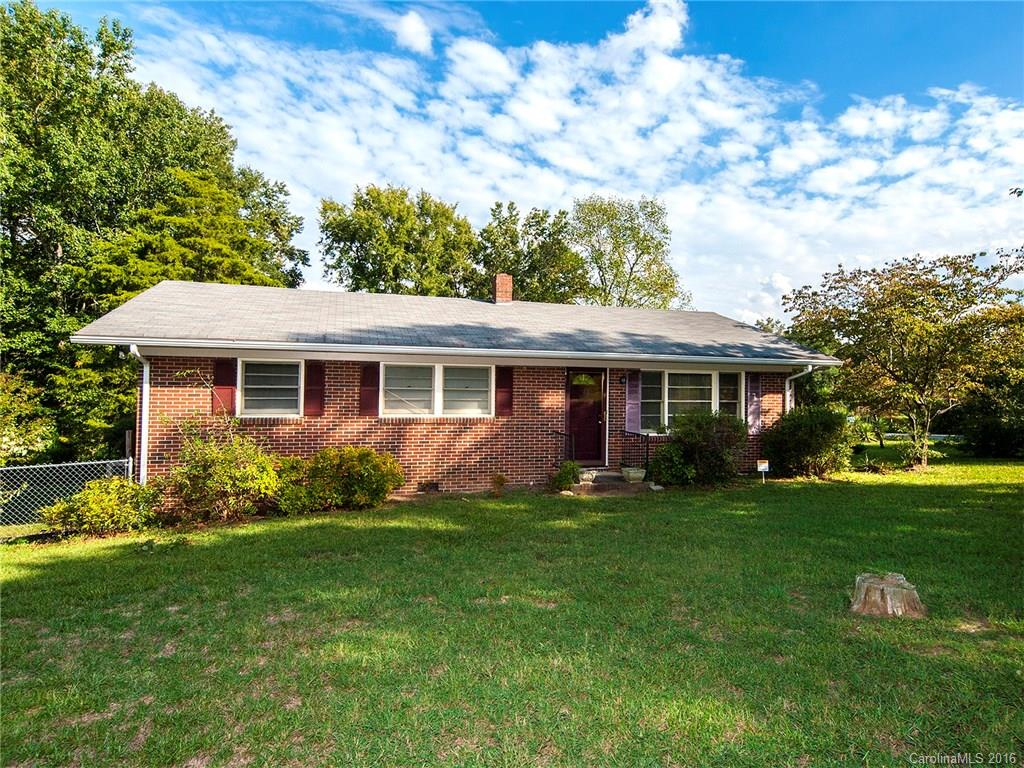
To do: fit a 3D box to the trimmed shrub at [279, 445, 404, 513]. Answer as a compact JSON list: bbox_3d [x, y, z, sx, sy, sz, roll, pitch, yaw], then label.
[{"bbox_3d":[-3.053,1.614,10.350,2.050,1.060,1.400,1,-1,-16],"label":"trimmed shrub"}]

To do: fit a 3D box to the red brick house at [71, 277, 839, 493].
[{"bbox_3d":[-1.034,-0.259,15.913,14.950,5.200,9.600,1,-1,-16],"label":"red brick house"}]

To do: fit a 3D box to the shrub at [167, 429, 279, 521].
[{"bbox_3d":[-4.851,1.511,9.880,1.680,1.450,1.250,1,-1,-16],"label":"shrub"}]

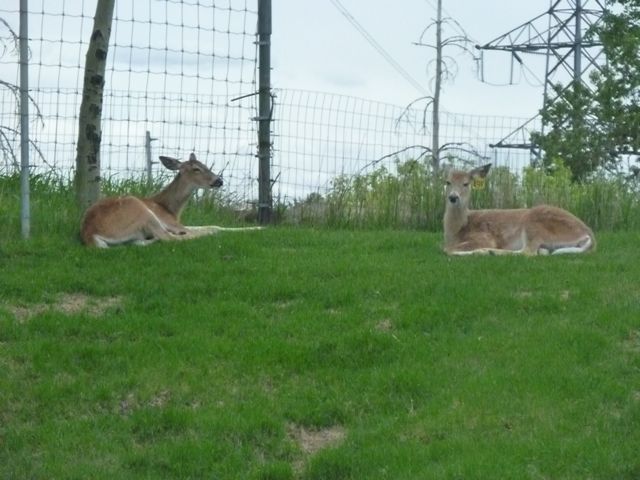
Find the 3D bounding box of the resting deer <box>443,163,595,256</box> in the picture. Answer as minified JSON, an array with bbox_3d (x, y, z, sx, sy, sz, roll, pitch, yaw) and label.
[{"bbox_3d":[1.466,-0.225,27.300,1.080,0.685,0.500,0,-2,-10],"label":"resting deer"}]

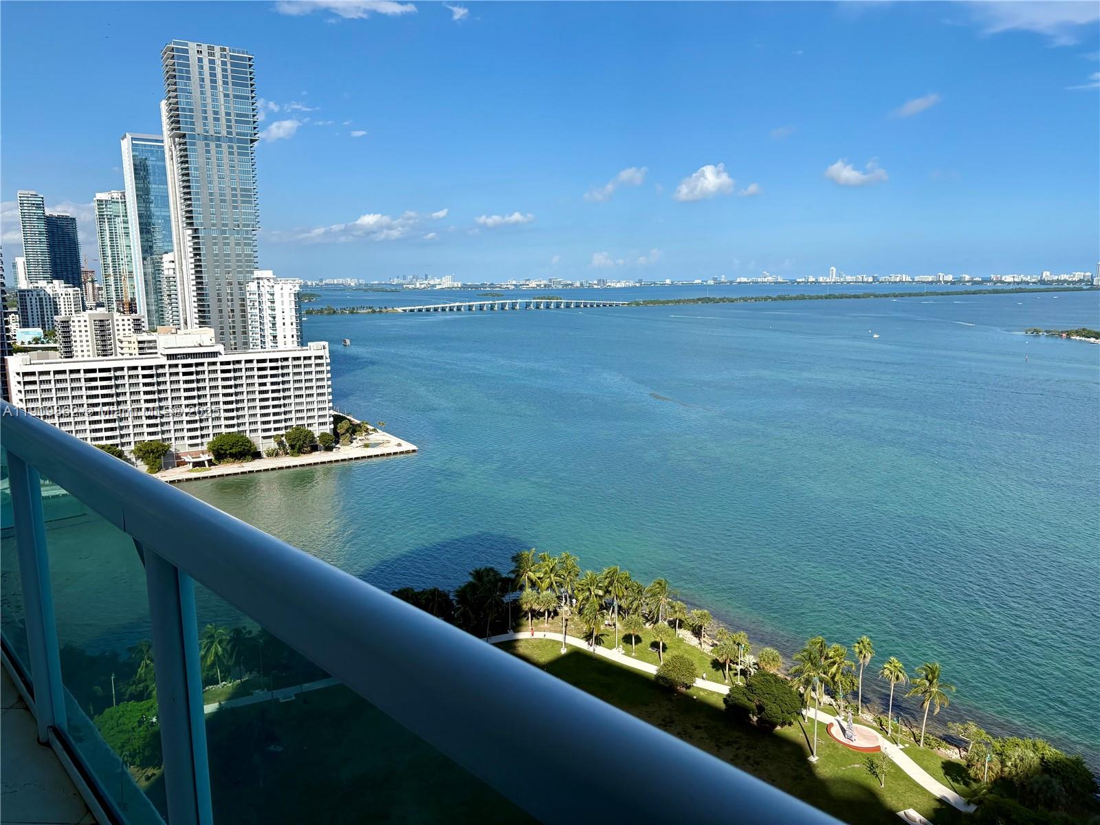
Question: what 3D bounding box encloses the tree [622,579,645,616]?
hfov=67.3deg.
[{"bbox_3d":[17.101,38.769,168.927,4.910,8.860,4.910,0,9,0],"label":"tree"}]

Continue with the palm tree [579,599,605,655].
[{"bbox_3d":[7.975,40.091,151.975,4.850,11.080,4.850,-1,9,0],"label":"palm tree"}]

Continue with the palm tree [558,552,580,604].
[{"bbox_3d":[3.937,35.241,170.930,4.790,12.870,4.790,0,9,1],"label":"palm tree"}]

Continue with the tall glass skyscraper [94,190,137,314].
[{"bbox_3d":[-521.971,-178.212,1010.982,46.000,174.603,28.000,-6,11,-30],"label":"tall glass skyscraper"}]

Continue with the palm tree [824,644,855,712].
[{"bbox_3d":[46.092,42.891,131.971,5.050,11.270,5.050,-1,9,0],"label":"palm tree"}]

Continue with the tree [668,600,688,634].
[{"bbox_3d":[24.793,40.472,160.976,4.120,7.030,4.120,-1,9,0],"label":"tree"}]

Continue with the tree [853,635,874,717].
[{"bbox_3d":[49.227,41.539,130.090,3.370,12.990,3.370,3,10,22],"label":"tree"}]

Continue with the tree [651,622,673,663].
[{"bbox_3d":[20.314,42.147,149.620,4.150,7.540,4.150,-1,9,0],"label":"tree"}]

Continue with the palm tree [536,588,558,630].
[{"bbox_3d":[-0.530,39.699,167.676,4.352,7.700,4.352,0,9,0],"label":"palm tree"}]

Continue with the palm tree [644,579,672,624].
[{"bbox_3d":[21.911,38.480,166.847,6.050,9.100,6.050,-1,9,0],"label":"palm tree"}]

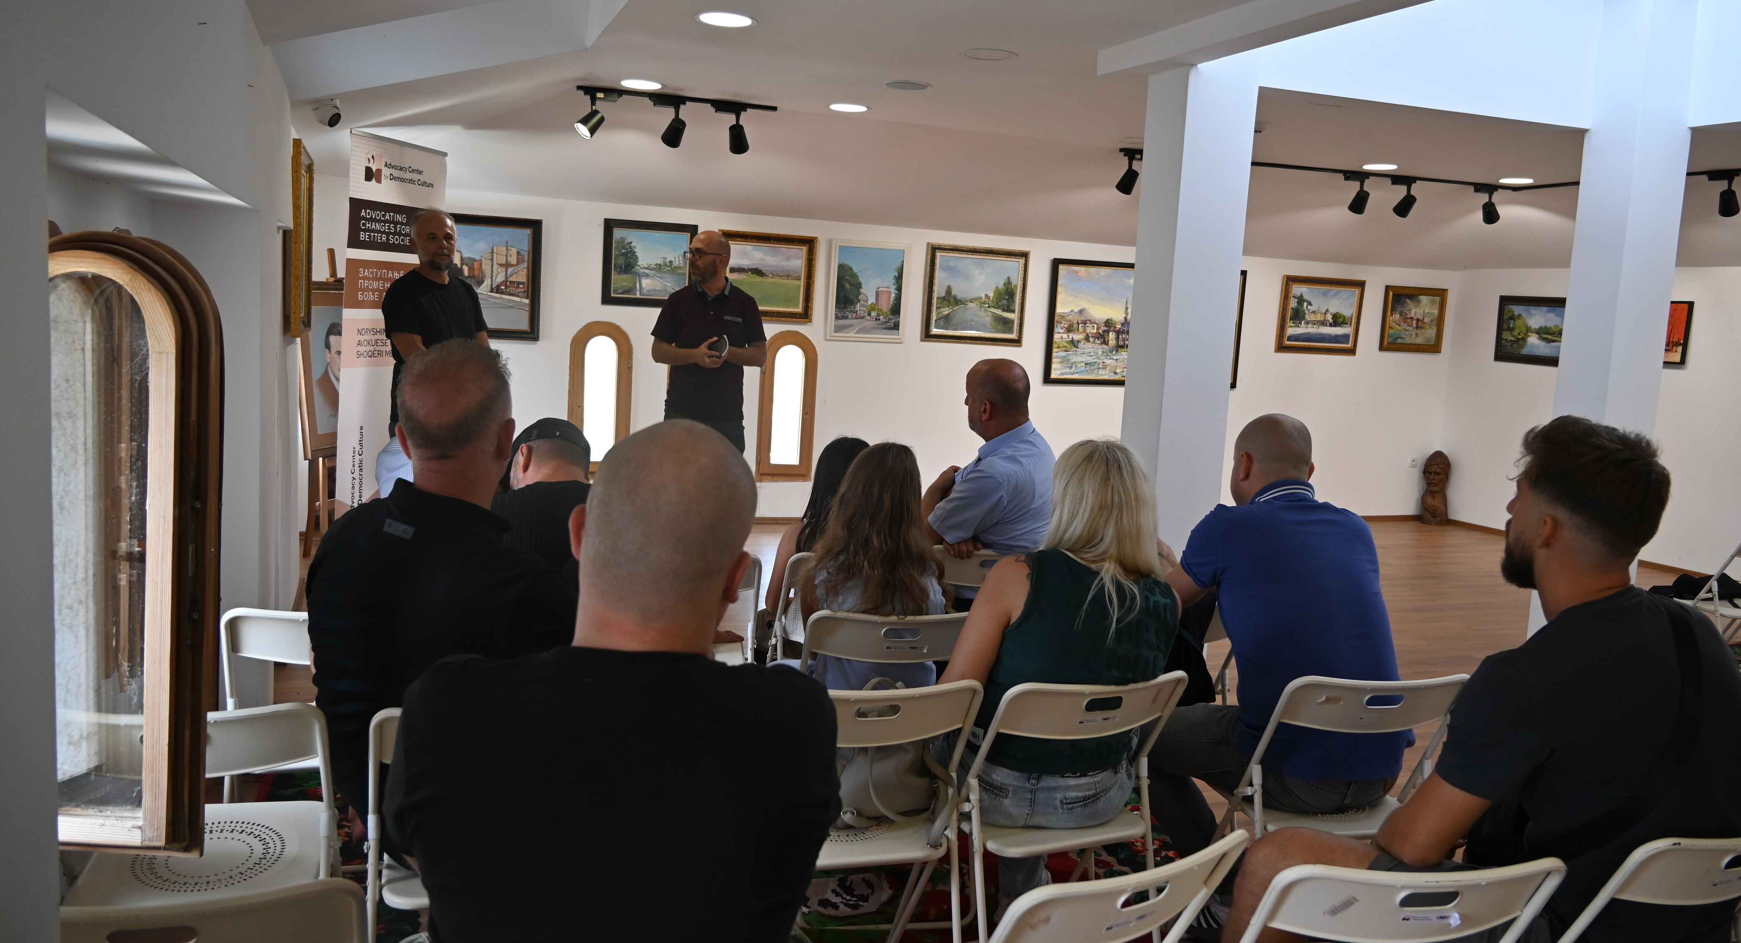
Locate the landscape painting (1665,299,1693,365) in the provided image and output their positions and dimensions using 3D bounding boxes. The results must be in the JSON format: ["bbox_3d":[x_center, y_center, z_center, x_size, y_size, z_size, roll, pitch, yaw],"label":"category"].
[{"bbox_3d":[5.635,-0.999,9.367,0.035,0.441,0.500,1,7,-20],"label":"landscape painting"}]

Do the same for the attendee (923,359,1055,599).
[{"bbox_3d":[0.277,0.314,4.235,0.680,1.360,0.520,8,8,34],"label":"attendee"}]

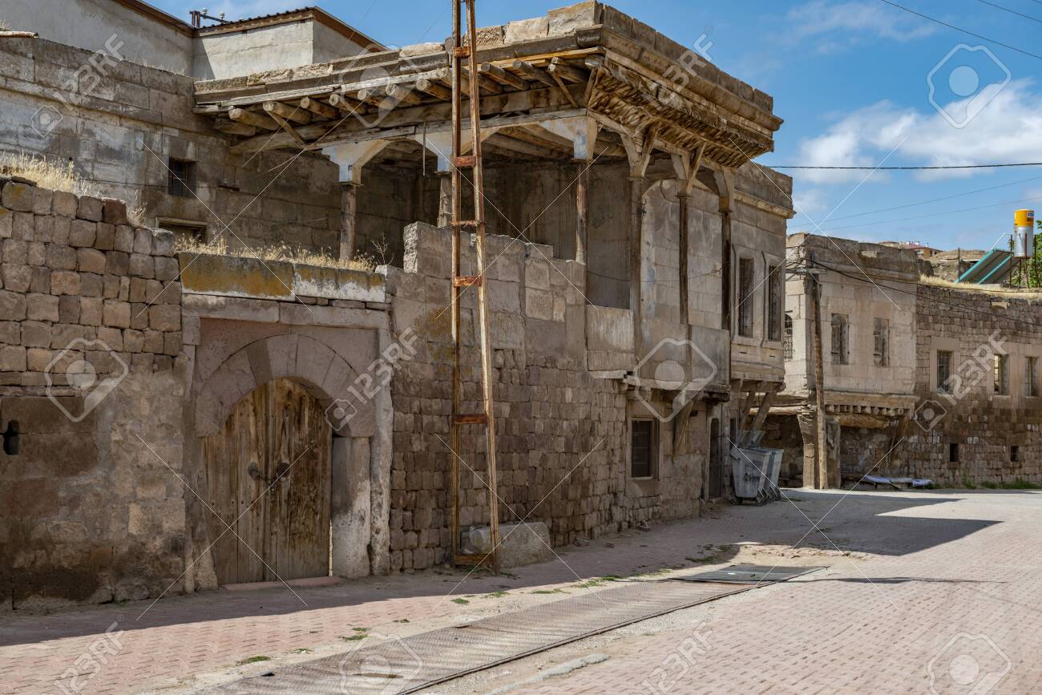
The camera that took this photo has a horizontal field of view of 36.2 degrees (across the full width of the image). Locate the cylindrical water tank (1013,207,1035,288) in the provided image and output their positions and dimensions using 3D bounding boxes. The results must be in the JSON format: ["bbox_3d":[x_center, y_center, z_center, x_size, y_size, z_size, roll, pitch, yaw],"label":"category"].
[{"bbox_3d":[15.169,-2.993,48.000,0.620,2.350,0.620,0,-3,0],"label":"cylindrical water tank"}]

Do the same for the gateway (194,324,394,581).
[{"bbox_3d":[-2.349,1.043,15.436,0.500,2.420,2.450,-3,-4,43],"label":"gateway"}]

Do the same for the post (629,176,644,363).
[{"bbox_3d":[1.679,-1.138,23.200,0.160,2.750,0.160,-2,-3,28],"label":"post"}]

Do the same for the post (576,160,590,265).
[{"bbox_3d":[0.838,-1.237,21.700,0.150,2.600,0.150,-2,-3,28],"label":"post"}]

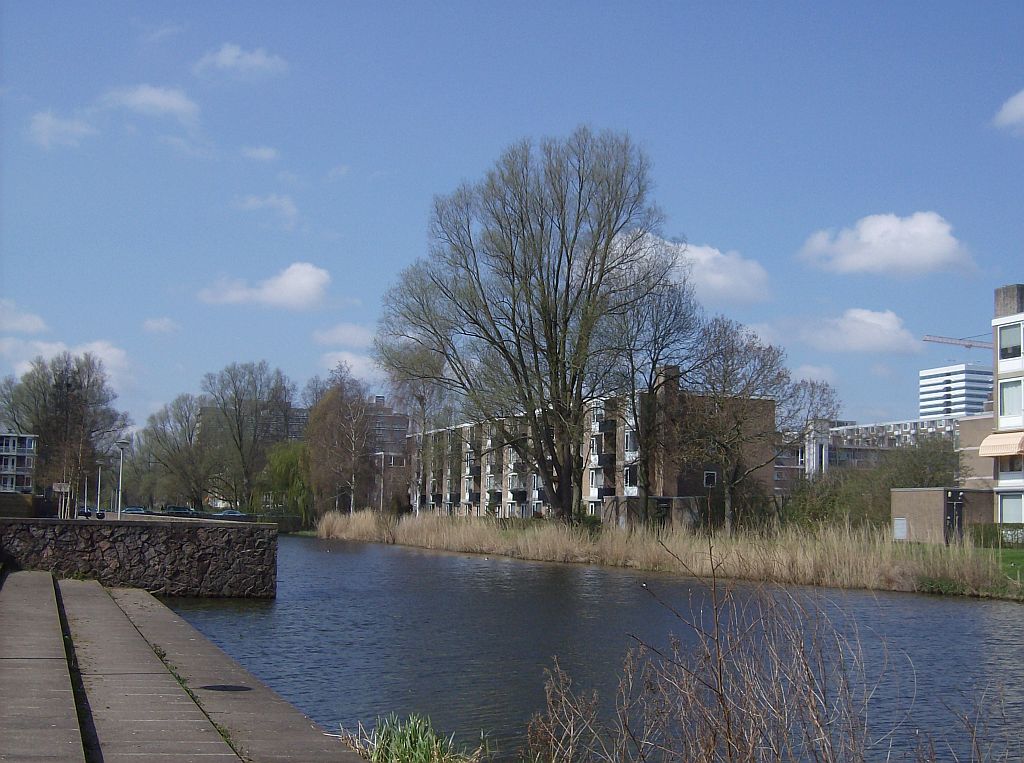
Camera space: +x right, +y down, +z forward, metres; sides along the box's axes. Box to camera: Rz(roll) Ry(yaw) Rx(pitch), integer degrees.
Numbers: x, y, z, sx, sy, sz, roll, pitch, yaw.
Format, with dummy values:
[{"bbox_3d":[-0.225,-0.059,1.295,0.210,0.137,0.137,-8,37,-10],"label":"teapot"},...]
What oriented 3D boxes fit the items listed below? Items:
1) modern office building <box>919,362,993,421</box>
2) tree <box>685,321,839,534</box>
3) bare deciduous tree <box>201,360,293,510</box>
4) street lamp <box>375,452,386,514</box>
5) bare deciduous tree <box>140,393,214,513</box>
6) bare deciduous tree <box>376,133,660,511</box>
[{"bbox_3d":[203.196,30.068,596.870,32.000,70.604,32.770,3,-6,-18],"label":"modern office building"},{"bbox_3d":[13.655,2.594,74.380,8.600,12.435,8.400,1,-6,0],"label":"tree"},{"bbox_3d":[-33.060,7.277,167.010,11.400,19.855,11.000,1,-6,0],"label":"bare deciduous tree"},{"bbox_3d":[-13.641,10.995,139.611,1.000,7.799,0.600,1,-6,0],"label":"street lamp"},{"bbox_3d":[-40.936,9.035,164.228,8.900,15.476,9.000,1,-6,0],"label":"bare deciduous tree"},{"bbox_3d":[0.350,-3.474,88.654,19.600,27.003,18.500,1,-6,0],"label":"bare deciduous tree"}]

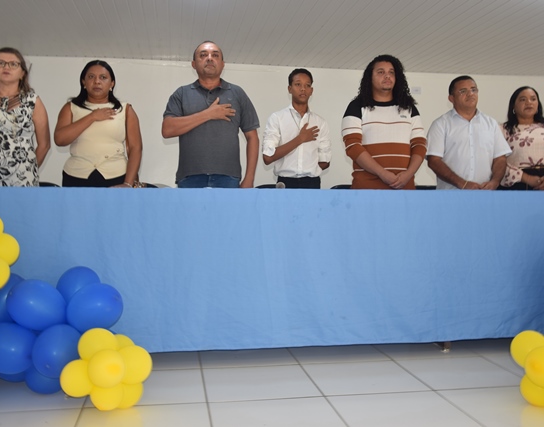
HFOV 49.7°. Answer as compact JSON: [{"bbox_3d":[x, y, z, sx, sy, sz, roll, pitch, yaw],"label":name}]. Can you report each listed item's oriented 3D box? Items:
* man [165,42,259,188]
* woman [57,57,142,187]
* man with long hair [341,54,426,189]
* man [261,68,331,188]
[{"bbox_3d":[-0.374,-0.200,3.615,0.600,1.715,0.380,0,1,-7],"label":"man"},{"bbox_3d":[-1.037,-0.129,3.535,0.530,1.571,0.360,0,1,-12],"label":"woman"},{"bbox_3d":[0.738,-0.199,3.915,0.560,1.707,0.380,0,1,-4],"label":"man with long hair"},{"bbox_3d":[0.155,-0.138,3.797,0.460,1.586,0.340,0,1,-6],"label":"man"}]

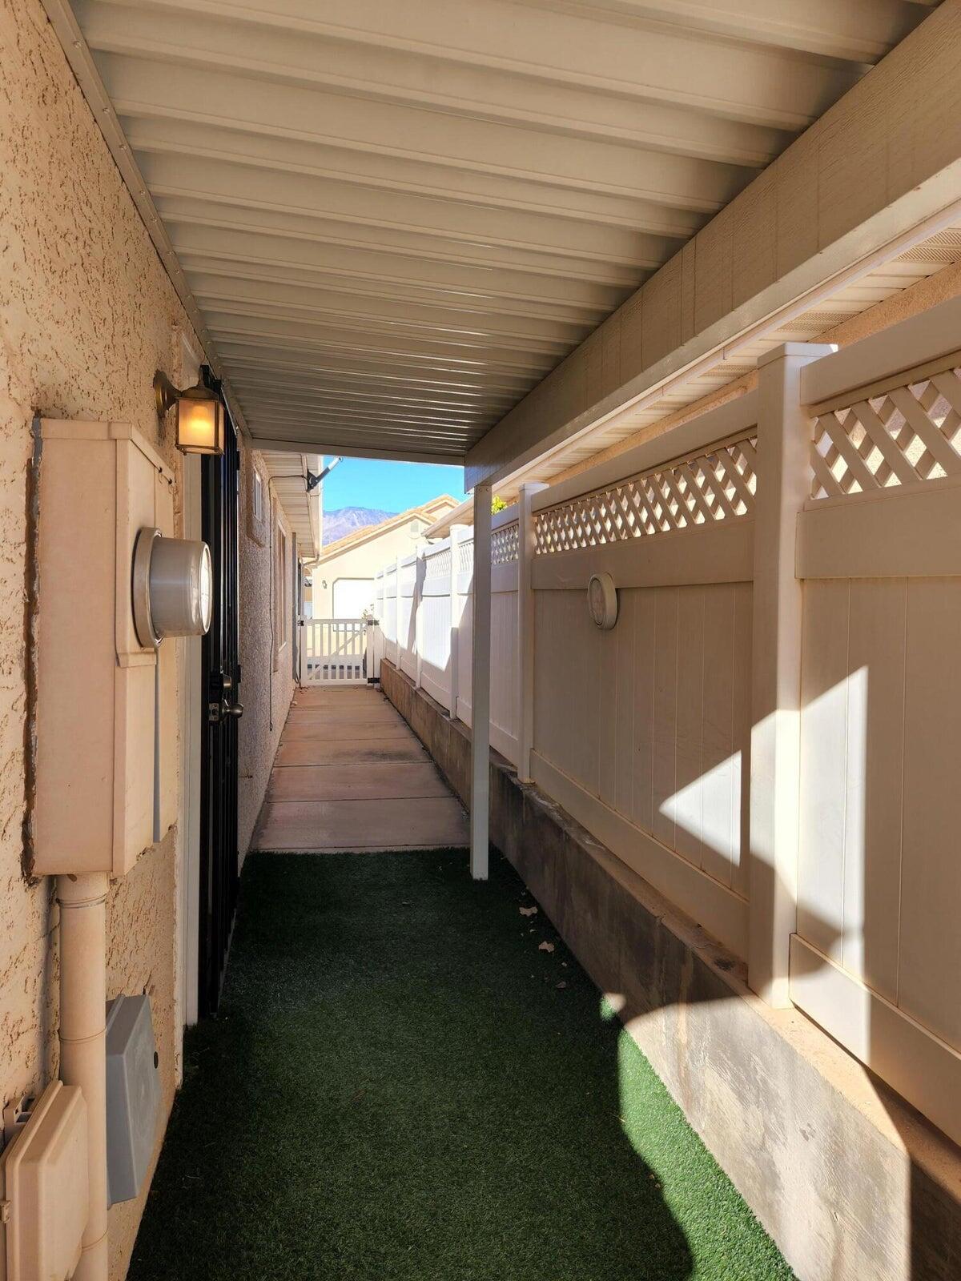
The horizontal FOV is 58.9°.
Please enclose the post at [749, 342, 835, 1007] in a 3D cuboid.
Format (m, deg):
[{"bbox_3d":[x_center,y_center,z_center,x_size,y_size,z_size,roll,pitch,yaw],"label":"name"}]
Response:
[{"bbox_3d":[0.689,0.078,1.902,0.110,1.440,0.110,0,3,-11],"label":"post"}]

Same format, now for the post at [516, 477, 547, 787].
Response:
[{"bbox_3d":[0.254,-0.036,4.209,0.110,1.447,0.110,0,3,-11],"label":"post"}]

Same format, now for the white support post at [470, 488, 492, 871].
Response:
[{"bbox_3d":[0.002,0.207,4.231,0.075,1.929,0.075,0,3,-11],"label":"white support post"}]

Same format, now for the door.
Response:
[{"bbox_3d":[-0.965,0.150,3.227,0.066,2.110,0.960,0,3,-11],"label":"door"}]

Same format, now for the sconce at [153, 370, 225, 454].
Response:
[{"bbox_3d":[-0.707,-0.556,2.076,0.164,0.206,0.110,0,3,-11],"label":"sconce"}]

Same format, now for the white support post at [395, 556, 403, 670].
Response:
[{"bbox_3d":[-1.018,-0.359,10.749,0.110,1.440,0.110,0,3,-11],"label":"white support post"}]

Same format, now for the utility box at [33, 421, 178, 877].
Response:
[{"bbox_3d":[-0.591,0.010,1.369,0.130,0.635,0.373,0,3,-11],"label":"utility box"}]

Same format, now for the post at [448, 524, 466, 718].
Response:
[{"bbox_3d":[-0.168,-0.139,6.335,0.110,1.432,0.110,0,3,-11],"label":"post"}]

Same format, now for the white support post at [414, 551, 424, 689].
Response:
[{"bbox_3d":[-0.605,-0.239,8.571,0.110,1.425,0.110,0,3,-11],"label":"white support post"}]

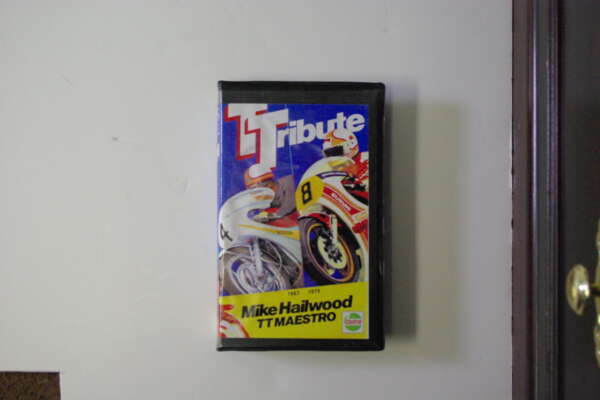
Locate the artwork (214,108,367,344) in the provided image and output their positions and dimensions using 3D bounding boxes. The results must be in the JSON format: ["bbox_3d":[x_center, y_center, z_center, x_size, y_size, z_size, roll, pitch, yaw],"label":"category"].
[{"bbox_3d":[-0.004,0.016,0.648,0.113,0.004,0.177,0,90,-1],"label":"artwork"}]

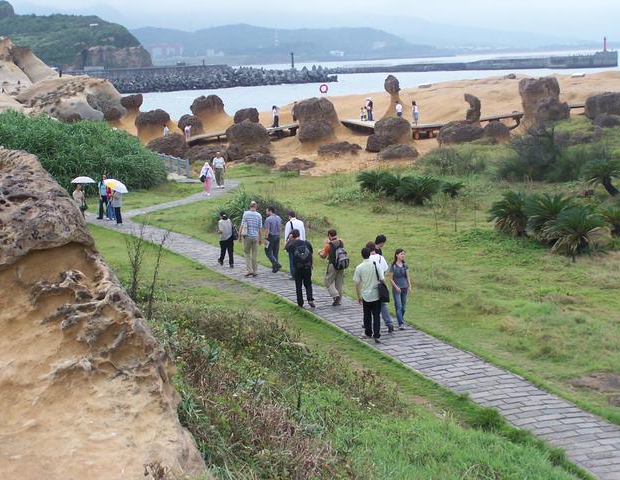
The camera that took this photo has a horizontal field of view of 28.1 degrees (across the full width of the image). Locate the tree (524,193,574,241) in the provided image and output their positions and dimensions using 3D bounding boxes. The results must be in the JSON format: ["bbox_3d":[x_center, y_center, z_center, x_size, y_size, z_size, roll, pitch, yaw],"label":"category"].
[{"bbox_3d":[7.006,-0.673,36.095,1.650,1.450,1.650,1,9,18],"label":"tree"}]

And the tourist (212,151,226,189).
[{"bbox_3d":[-4.349,-3.305,59.378,0.540,1.680,0.400,0,9,14],"label":"tourist"}]

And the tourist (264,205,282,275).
[{"bbox_3d":[-0.949,0.004,32.077,0.470,1.700,0.420,-6,9,-27],"label":"tourist"}]

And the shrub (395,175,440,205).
[{"bbox_3d":[4.261,-2.061,49.217,1.800,1.150,1.700,-2,8,0],"label":"shrub"}]

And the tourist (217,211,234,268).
[{"bbox_3d":[-2.308,-0.005,34.188,0.460,1.550,0.400,-7,10,-33],"label":"tourist"}]

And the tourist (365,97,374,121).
[{"bbox_3d":[4.513,-9.851,93.880,0.450,1.660,0.520,-3,9,-11],"label":"tourist"}]

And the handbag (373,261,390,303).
[{"bbox_3d":[1.319,0.762,22.750,0.200,0.740,0.340,4,10,35],"label":"handbag"}]

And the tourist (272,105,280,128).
[{"bbox_3d":[-2.380,-8.738,88.000,0.450,1.560,0.480,-1,8,8],"label":"tourist"}]

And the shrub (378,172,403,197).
[{"bbox_3d":[3.420,-2.301,52.300,1.150,1.000,1.150,-2,8,0],"label":"shrub"}]

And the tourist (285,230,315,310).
[{"bbox_3d":[-0.231,0.615,27.200,0.620,1.700,0.500,-4,9,-14],"label":"tourist"}]

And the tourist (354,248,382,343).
[{"bbox_3d":[1.081,1.020,22.900,0.520,1.720,0.360,-4,9,-14],"label":"tourist"}]

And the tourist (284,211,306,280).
[{"bbox_3d":[-0.369,0.176,31.275,0.520,1.720,0.380,-4,9,-17],"label":"tourist"}]

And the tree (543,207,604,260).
[{"bbox_3d":[7.004,-0.225,32.800,1.550,1.300,1.550,-2,8,0],"label":"tree"}]

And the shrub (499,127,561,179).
[{"bbox_3d":[9.934,-3.893,55.333,2.900,2.300,2.500,-2,8,0],"label":"shrub"}]

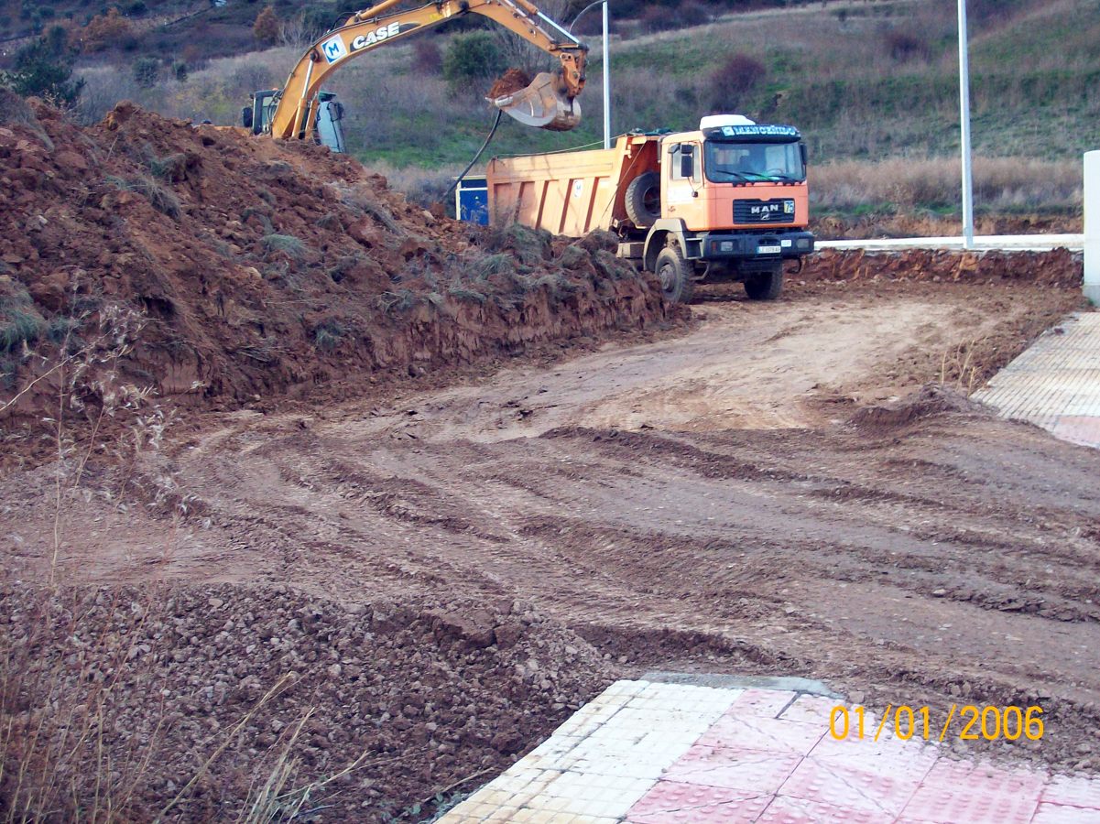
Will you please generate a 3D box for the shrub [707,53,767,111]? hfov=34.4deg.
[{"bbox_3d":[8.928,-15.776,85.000,2.740,2.660,2.550,-1,7,6],"label":"shrub"}]

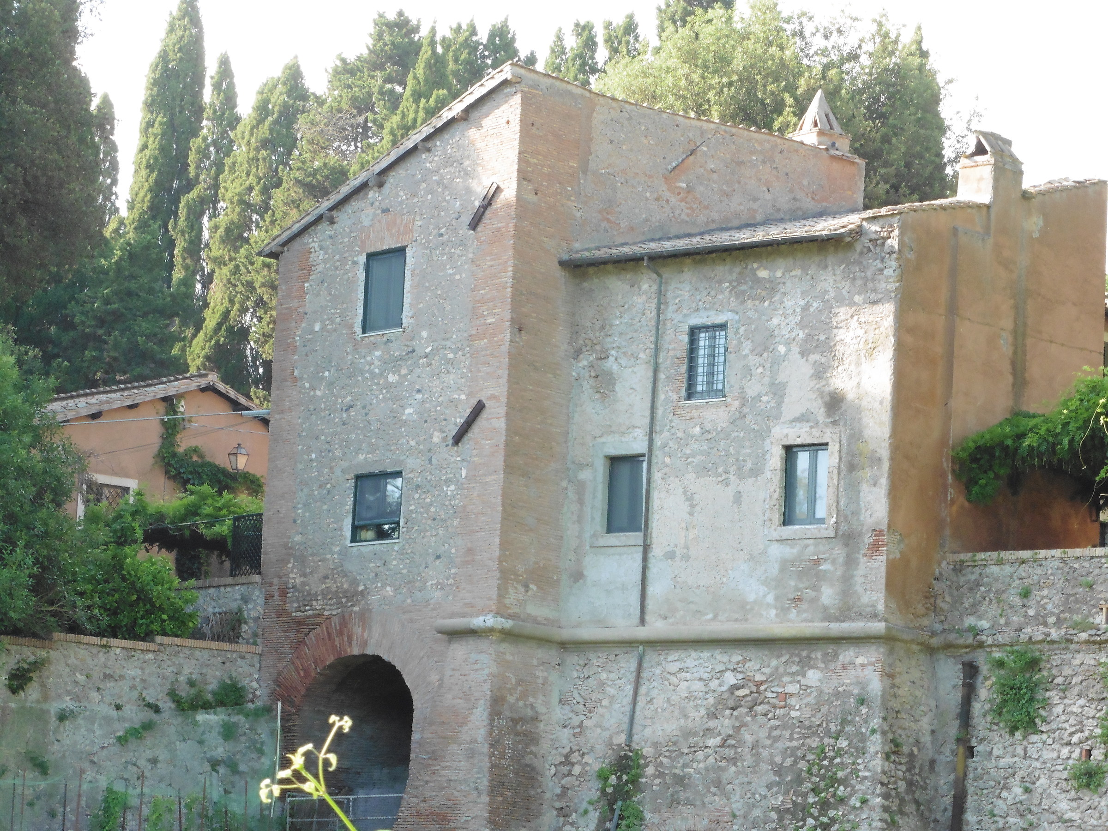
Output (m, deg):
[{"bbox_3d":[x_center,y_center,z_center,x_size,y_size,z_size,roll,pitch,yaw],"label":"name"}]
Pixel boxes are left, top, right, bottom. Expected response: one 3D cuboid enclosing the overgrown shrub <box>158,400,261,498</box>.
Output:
[{"bbox_3d":[-6.529,0.681,75.818,0.500,2.000,2.745,-4,-11,42],"label":"overgrown shrub"}]

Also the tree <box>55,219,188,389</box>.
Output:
[{"bbox_3d":[-10.025,-1.746,90.000,3.300,5.600,3.300,3,-8,0],"label":"tree"}]

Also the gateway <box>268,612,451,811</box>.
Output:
[{"bbox_3d":[-2.936,5.162,65.303,1.000,3.852,4.992,9,-10,-37],"label":"gateway"}]

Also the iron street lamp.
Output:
[{"bbox_3d":[-6.132,0.809,76.000,0.310,0.530,0.310,-5,-11,44],"label":"iron street lamp"}]

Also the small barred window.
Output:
[{"bbox_3d":[2.451,-0.840,61.817,0.200,1.205,0.852,10,-11,-43],"label":"small barred window"}]

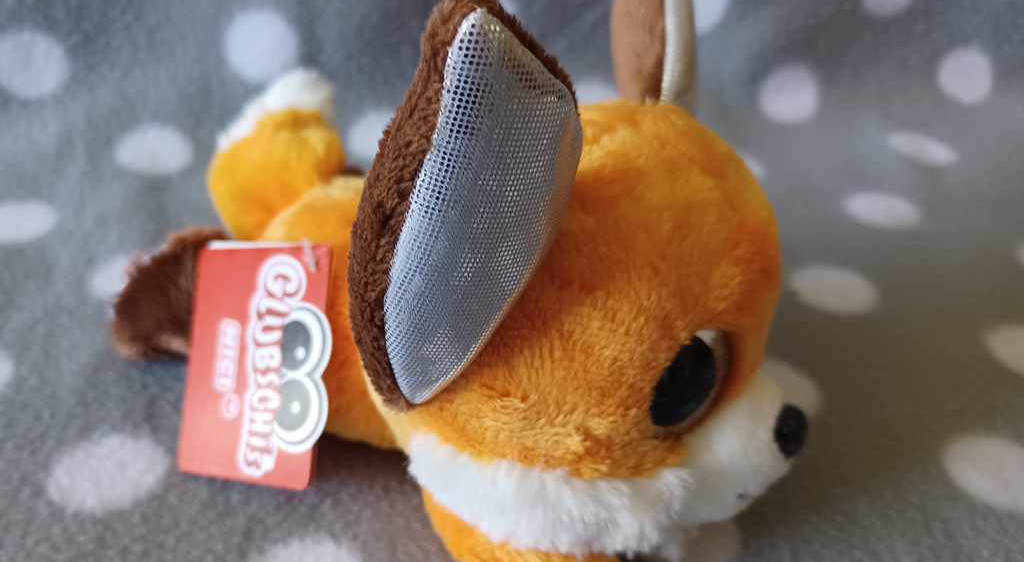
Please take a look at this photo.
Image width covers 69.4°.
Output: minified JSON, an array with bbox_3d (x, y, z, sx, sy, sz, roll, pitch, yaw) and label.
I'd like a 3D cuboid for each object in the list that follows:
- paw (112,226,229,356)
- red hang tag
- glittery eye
[{"bbox_3d":[-0.117,0.004,0.256,0.036,0.035,0.033,8,33,13],"label":"paw"},{"bbox_3d":[-0.071,0.022,0.203,0.042,0.064,0.004,1,-6,16],"label":"red hang tag"},{"bbox_3d":[0.035,0.020,0.147,0.021,0.022,0.008,-17,28,-25],"label":"glittery eye"}]

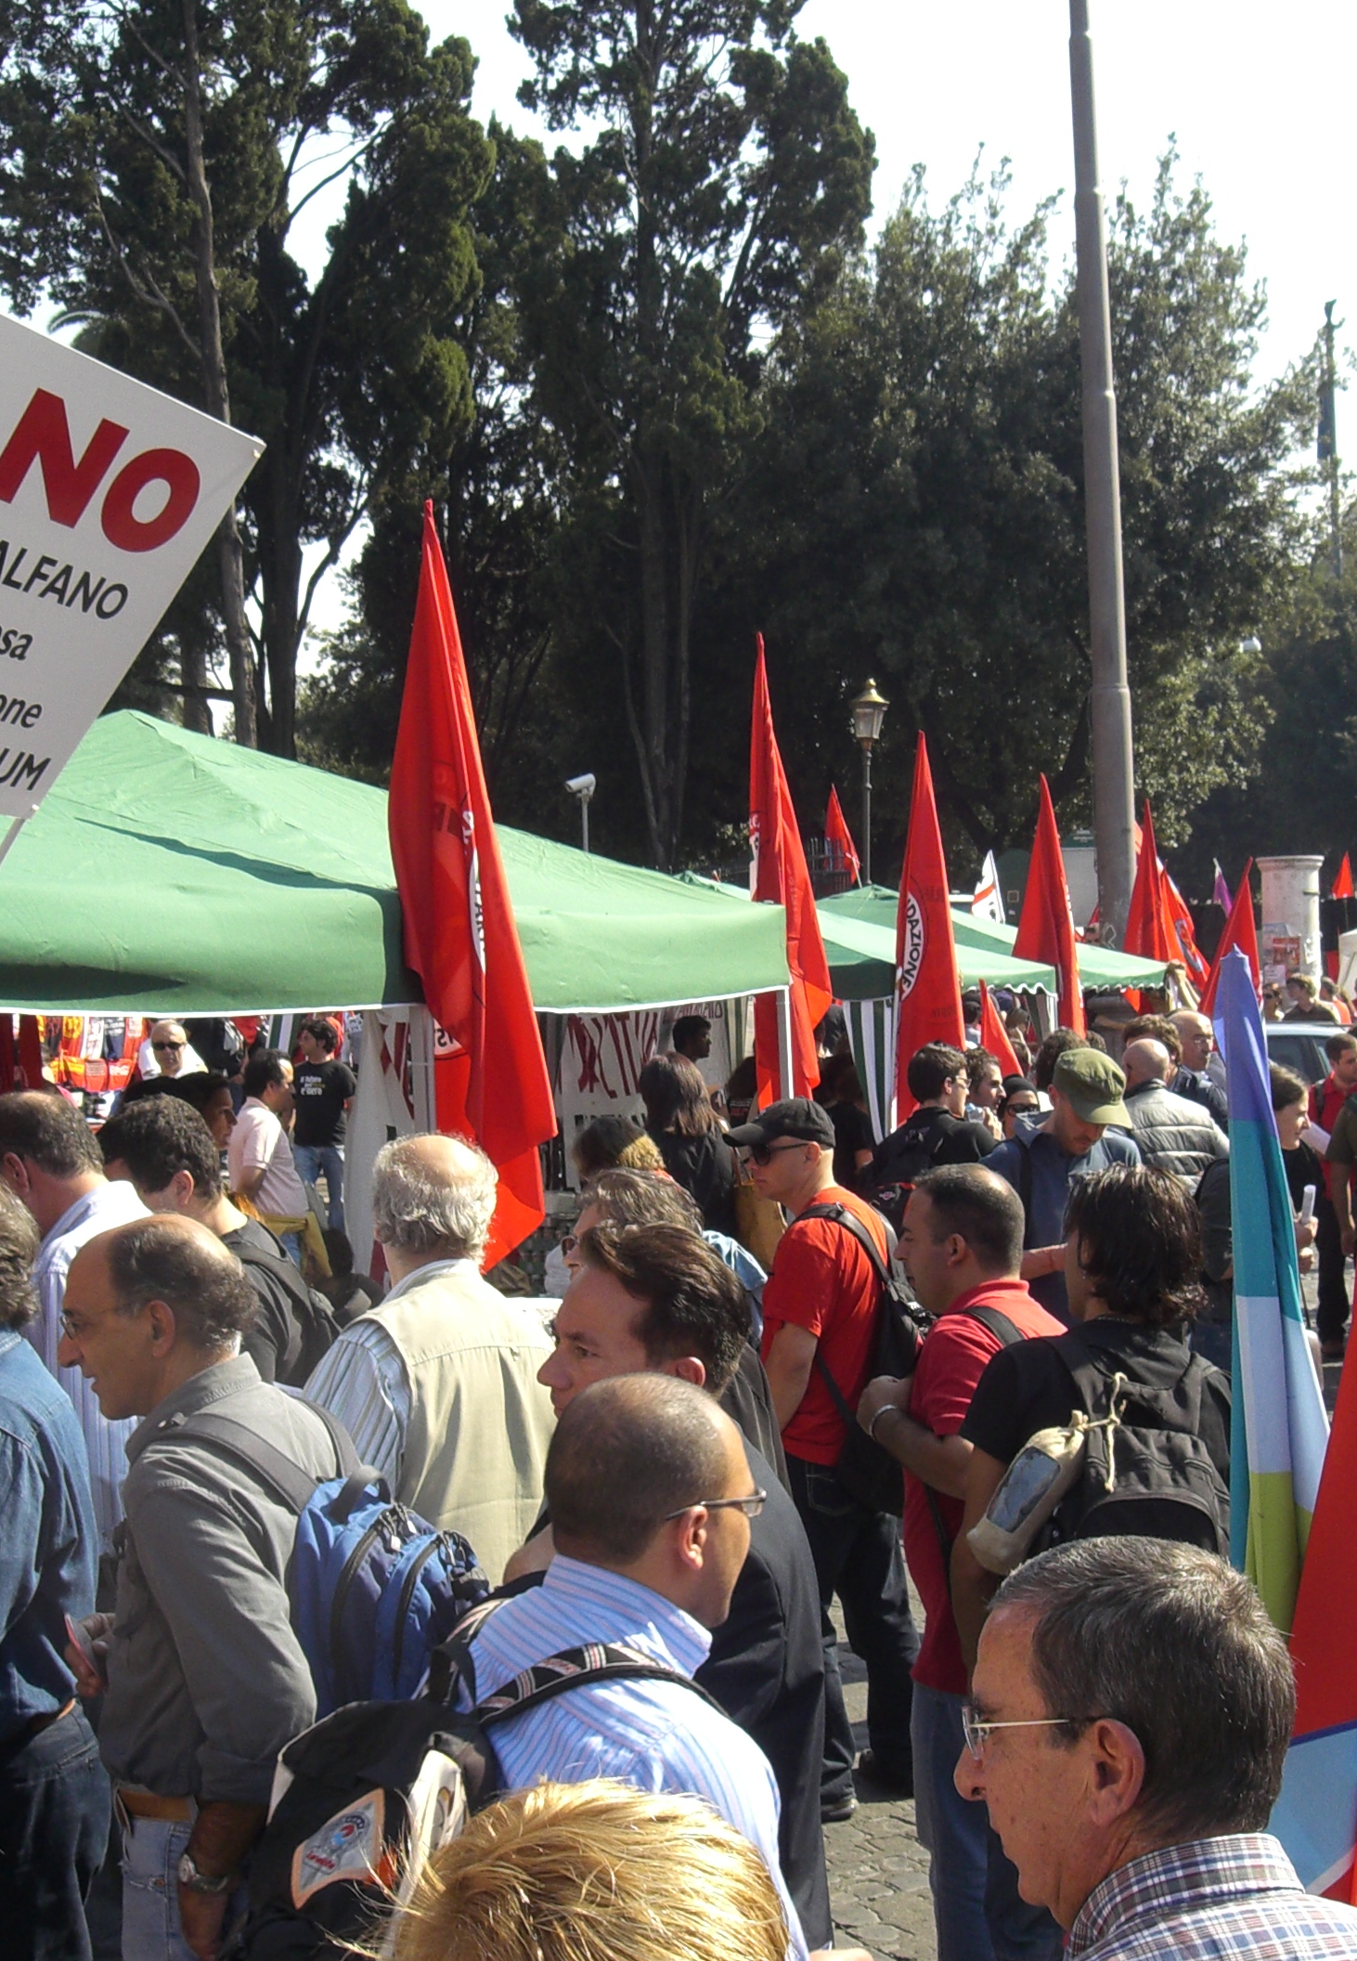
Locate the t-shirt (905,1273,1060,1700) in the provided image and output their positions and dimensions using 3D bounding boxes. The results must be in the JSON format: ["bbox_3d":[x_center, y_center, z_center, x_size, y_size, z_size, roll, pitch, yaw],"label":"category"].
[{"bbox_3d":[0.541,0.890,5.050,0.360,0.730,0.500,-1,0,27],"label":"t-shirt"}]

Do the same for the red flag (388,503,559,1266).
[{"bbox_3d":[-0.472,-0.221,6.600,0.370,1.710,0.280,-2,0,0],"label":"red flag"}]

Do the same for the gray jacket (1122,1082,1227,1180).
[{"bbox_3d":[1.867,0.724,11.000,0.530,0.700,0.330,-1,0,-27],"label":"gray jacket"}]

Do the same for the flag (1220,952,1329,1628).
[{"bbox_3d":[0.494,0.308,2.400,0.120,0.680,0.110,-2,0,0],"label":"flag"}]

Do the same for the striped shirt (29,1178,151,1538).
[{"bbox_3d":[-0.943,0.645,4.500,0.320,0.720,0.500,-1,1,41],"label":"striped shirt"}]

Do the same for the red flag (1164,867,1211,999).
[{"bbox_3d":[3.582,-0.387,20.500,0.400,1.080,0.300,-2,0,0],"label":"red flag"}]

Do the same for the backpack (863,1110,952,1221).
[{"bbox_3d":[0.769,0.639,9.600,0.210,0.450,0.310,0,-2,-37],"label":"backpack"}]

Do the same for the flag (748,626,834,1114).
[{"bbox_3d":[0.355,-0.330,9.000,0.280,1.480,0.200,-2,-1,0],"label":"flag"}]

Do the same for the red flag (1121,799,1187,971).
[{"bbox_3d":[3.227,-0.548,19.500,0.450,1.320,0.320,-2,0,0],"label":"red flag"}]

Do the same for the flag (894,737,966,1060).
[{"bbox_3d":[1.055,-0.209,12.000,0.340,1.620,0.220,-2,-1,0],"label":"flag"}]

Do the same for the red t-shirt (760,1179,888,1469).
[{"bbox_3d":[0.364,0.850,7.050,0.330,0.690,0.480,-1,0,38],"label":"red t-shirt"}]

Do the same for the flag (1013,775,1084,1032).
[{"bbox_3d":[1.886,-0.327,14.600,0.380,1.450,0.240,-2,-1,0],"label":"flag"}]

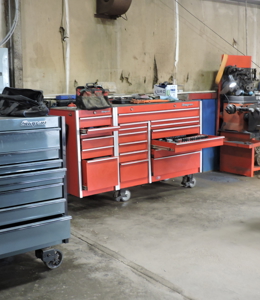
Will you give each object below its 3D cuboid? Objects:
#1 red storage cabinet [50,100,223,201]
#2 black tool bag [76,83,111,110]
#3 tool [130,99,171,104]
[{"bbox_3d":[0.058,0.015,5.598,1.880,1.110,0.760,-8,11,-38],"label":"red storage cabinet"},{"bbox_3d":[-0.392,-0.585,5.004,0.360,0.275,0.210,-8,11,-38],"label":"black tool bag"},{"bbox_3d":[0.247,-0.611,5.763,0.600,0.050,0.120,-8,11,-38],"label":"tool"}]

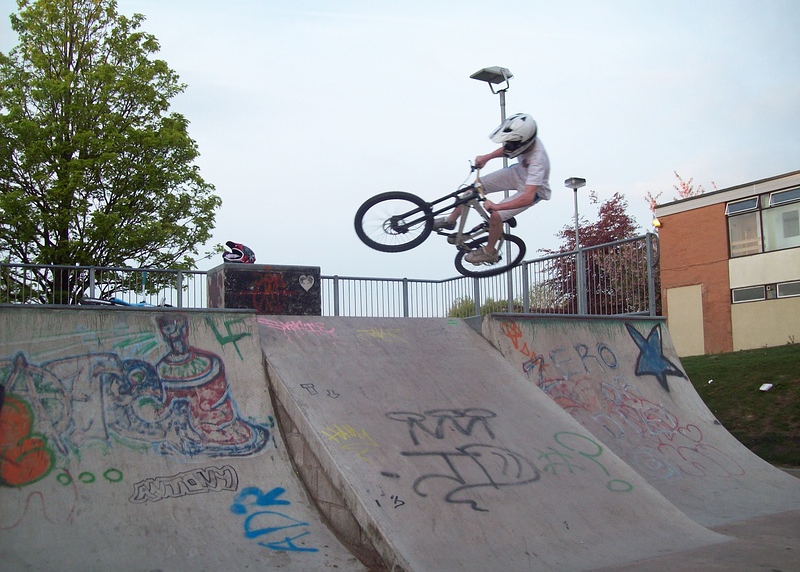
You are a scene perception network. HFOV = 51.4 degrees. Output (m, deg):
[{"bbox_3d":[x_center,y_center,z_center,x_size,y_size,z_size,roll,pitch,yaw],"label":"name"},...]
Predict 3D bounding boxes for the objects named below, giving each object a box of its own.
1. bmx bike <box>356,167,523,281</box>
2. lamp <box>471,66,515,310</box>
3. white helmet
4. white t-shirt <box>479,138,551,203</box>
[{"bbox_3d":[0.519,-0.502,7.300,1.864,0.700,1.050,17,-41,-37],"label":"bmx bike"},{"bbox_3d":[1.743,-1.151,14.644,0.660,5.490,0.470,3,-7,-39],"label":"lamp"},{"bbox_3d":[0.872,-1.175,6.450,0.380,0.285,0.250,-33,29,-19],"label":"white helmet"},{"bbox_3d":[1.050,-0.944,6.800,0.320,0.580,0.480,-31,40,-26],"label":"white t-shirt"}]

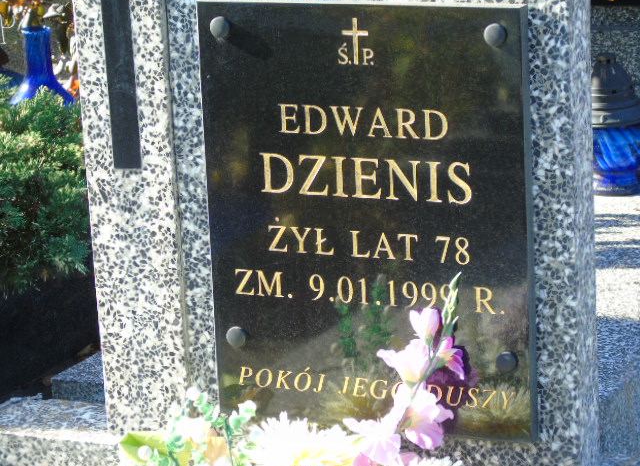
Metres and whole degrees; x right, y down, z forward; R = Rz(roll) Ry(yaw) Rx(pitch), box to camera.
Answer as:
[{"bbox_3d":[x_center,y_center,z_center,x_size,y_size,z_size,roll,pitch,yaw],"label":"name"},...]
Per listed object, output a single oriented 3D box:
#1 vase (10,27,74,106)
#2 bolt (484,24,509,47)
[{"bbox_3d":[-0.558,-0.296,4.600,0.150,0.225,0.150,-3,14,0],"label":"vase"},{"bbox_3d":[0.193,-0.217,2.533,0.025,0.025,0.010,3,14,24],"label":"bolt"}]

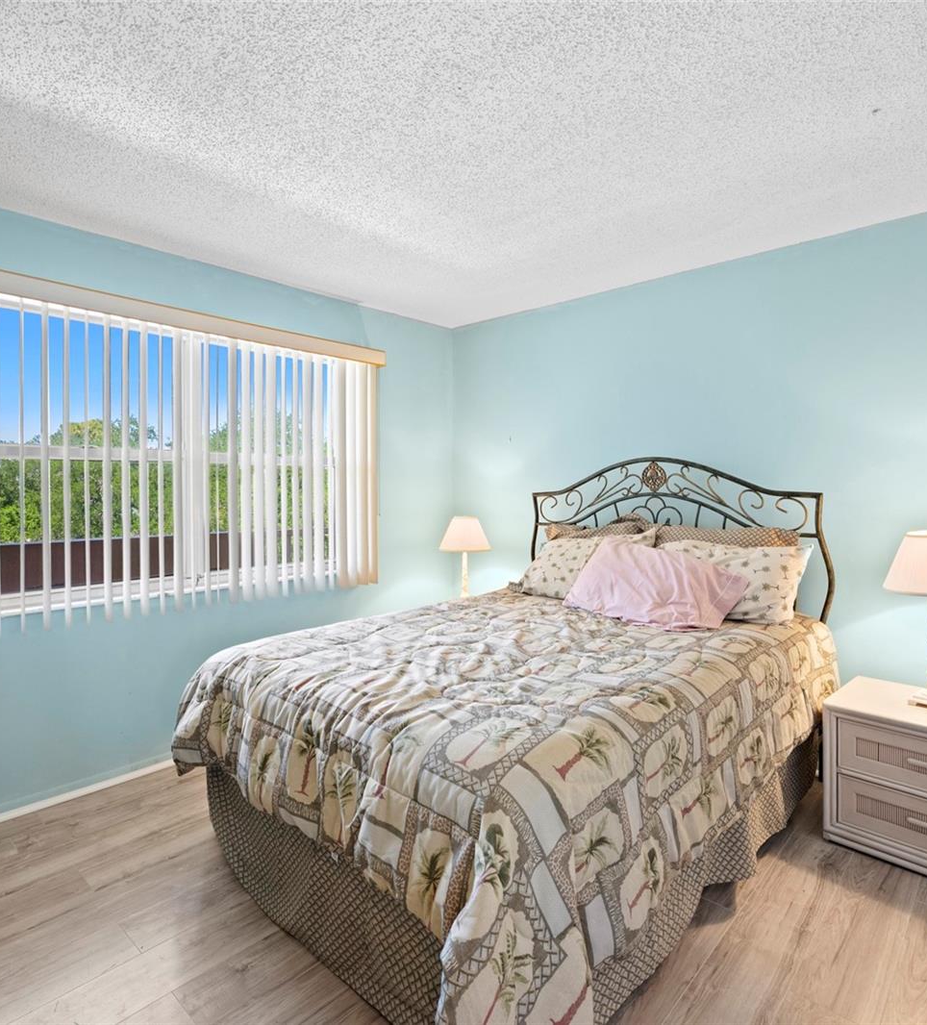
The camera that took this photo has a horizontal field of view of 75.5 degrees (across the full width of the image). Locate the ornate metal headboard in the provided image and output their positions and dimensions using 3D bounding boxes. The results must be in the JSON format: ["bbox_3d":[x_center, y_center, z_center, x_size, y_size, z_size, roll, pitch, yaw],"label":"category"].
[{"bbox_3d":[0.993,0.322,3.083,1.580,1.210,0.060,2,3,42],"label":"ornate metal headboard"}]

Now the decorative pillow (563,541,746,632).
[{"bbox_3d":[0.863,0.319,2.789,0.720,0.390,0.170,10,-19,41],"label":"decorative pillow"}]

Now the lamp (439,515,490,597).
[{"bbox_3d":[0.009,0.321,3.762,0.325,0.635,0.325,0,2,0],"label":"lamp"}]

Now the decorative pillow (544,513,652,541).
[{"bbox_3d":[0.686,0.252,3.203,0.660,0.420,0.160,2,-10,42],"label":"decorative pillow"}]

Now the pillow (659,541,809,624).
[{"bbox_3d":[1.166,0.288,2.691,0.660,0.390,0.170,2,-14,42],"label":"pillow"}]

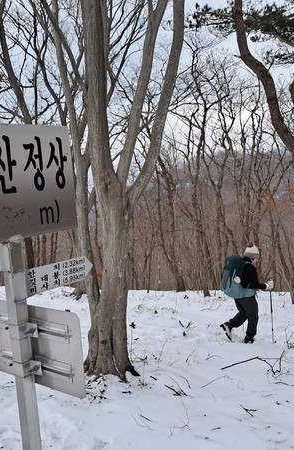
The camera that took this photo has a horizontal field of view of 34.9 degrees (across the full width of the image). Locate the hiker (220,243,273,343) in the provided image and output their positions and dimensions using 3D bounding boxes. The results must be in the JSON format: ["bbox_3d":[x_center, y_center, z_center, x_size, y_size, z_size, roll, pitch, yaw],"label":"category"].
[{"bbox_3d":[1.655,1.123,7.720,0.880,1.680,0.560,0,0,2],"label":"hiker"}]

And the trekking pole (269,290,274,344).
[{"bbox_3d":[2.072,1.441,7.750,0.050,1.080,0.050,-2,0,0],"label":"trekking pole"}]

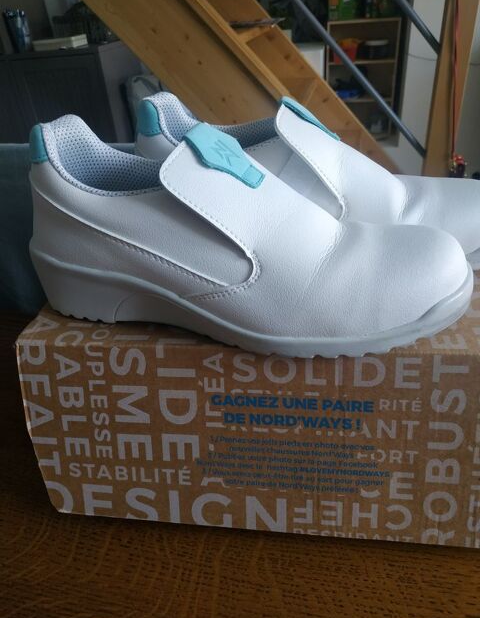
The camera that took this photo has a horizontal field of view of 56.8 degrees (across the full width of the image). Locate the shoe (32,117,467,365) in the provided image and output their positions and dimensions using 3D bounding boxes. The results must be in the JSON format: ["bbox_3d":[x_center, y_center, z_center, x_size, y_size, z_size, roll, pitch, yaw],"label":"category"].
[{"bbox_3d":[-0.007,-0.051,0.253,0.264,0.114,0.100,5,24,15],"label":"shoe"}]

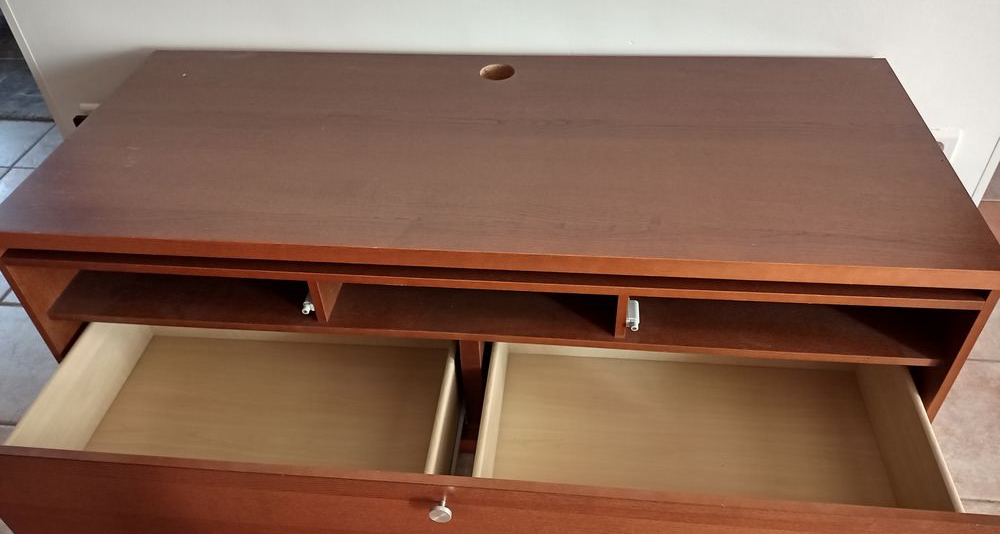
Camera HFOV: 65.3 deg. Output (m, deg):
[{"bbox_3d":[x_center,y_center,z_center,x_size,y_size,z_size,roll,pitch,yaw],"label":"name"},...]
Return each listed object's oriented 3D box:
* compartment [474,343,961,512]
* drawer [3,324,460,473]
[{"bbox_3d":[0.320,0.272,1.294,0.682,0.170,0.457,2,41,6],"label":"compartment"},{"bbox_3d":[-0.414,0.242,1.370,0.679,0.170,0.457,2,41,6],"label":"drawer"}]

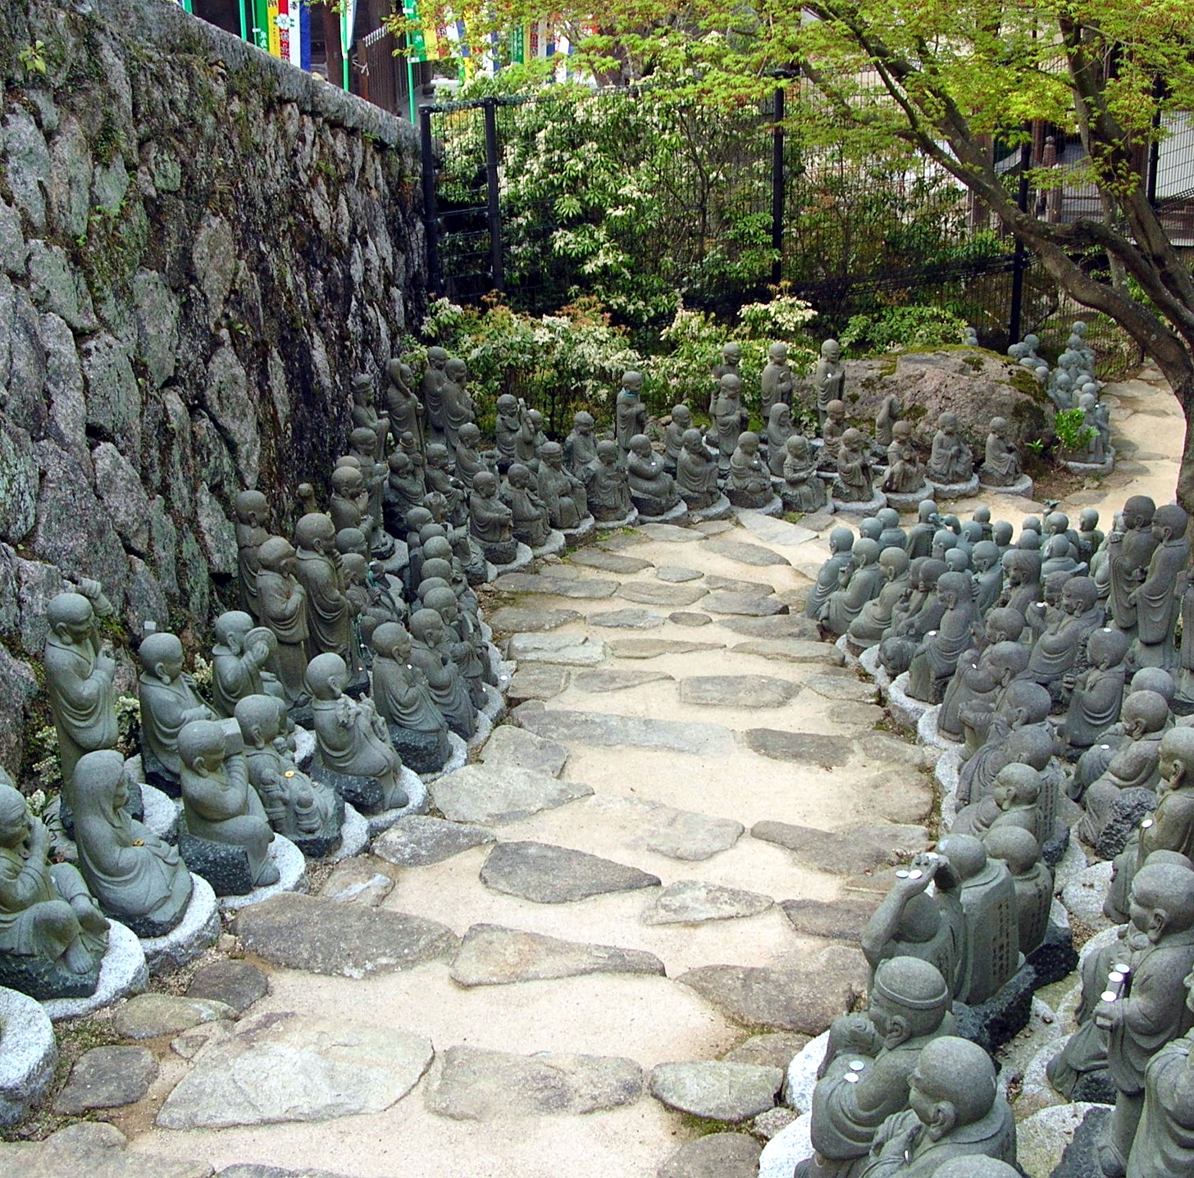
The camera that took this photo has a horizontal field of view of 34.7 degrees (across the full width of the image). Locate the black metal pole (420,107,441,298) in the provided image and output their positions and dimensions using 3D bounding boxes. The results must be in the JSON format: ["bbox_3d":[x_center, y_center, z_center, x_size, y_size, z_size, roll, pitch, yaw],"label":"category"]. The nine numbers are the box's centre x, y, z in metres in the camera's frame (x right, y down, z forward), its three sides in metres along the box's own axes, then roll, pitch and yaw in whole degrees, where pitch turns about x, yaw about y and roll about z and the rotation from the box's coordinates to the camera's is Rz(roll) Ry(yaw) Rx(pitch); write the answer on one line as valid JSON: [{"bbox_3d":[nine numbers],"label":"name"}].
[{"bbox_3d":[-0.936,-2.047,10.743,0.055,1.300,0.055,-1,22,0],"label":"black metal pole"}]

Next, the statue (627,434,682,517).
[{"bbox_3d":[0.242,-0.493,8.000,0.220,0.332,0.200,20,30,41],"label":"statue"}]

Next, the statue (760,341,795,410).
[{"bbox_3d":[1.050,-1.188,11.200,0.190,0.530,0.180,-15,23,-36],"label":"statue"}]

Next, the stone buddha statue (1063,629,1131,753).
[{"bbox_3d":[1.307,0.255,4.980,0.185,0.330,0.195,6,21,20],"label":"stone buddha statue"}]

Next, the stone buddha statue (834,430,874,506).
[{"bbox_3d":[1.174,-0.571,8.700,0.165,0.335,0.180,-18,28,-36],"label":"stone buddha statue"}]

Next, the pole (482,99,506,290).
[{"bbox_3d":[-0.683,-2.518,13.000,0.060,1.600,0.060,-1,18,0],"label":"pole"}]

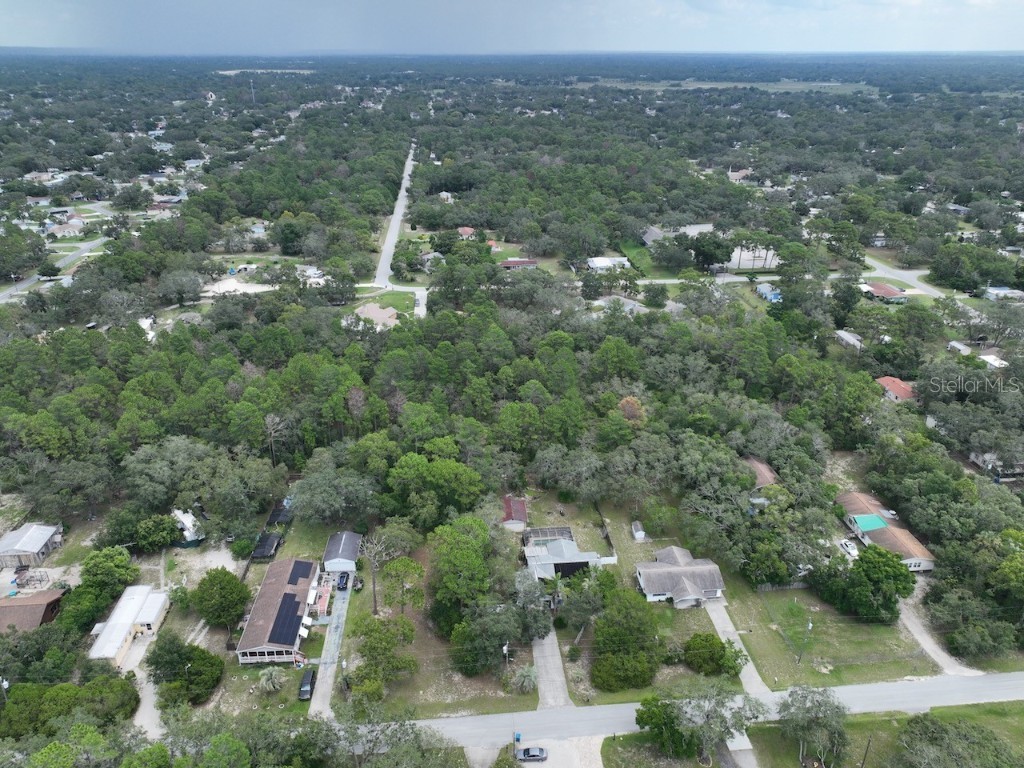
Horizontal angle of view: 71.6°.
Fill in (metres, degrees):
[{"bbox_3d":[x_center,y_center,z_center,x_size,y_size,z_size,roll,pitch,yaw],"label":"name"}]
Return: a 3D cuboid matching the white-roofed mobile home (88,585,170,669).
[{"bbox_3d":[-67.966,43.109,127.618,8.500,3.000,17.600,-3,25,-6],"label":"white-roofed mobile home"}]

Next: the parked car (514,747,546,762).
[{"bbox_3d":[2.980,54.669,104.969,4.720,1.450,1.830,-2,25,-4],"label":"parked car"}]

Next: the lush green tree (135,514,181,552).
[{"bbox_3d":[-73.600,31.540,147.836,8.100,7.200,8.000,-2,25,-5],"label":"lush green tree"}]

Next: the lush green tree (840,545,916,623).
[{"bbox_3d":[66.000,37.078,129.224,11.200,13.000,11.200,-2,25,-5],"label":"lush green tree"}]

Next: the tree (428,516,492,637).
[{"bbox_3d":[-9.000,34.294,125.155,11.000,21.500,11.500,-2,25,-5],"label":"tree"}]

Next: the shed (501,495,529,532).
[{"bbox_3d":[0.300,28.837,157.705,5.000,3.100,8.000,-1,25,-3],"label":"shed"}]

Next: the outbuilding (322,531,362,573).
[{"bbox_3d":[-34.499,34.385,145.612,6.300,3.400,8.500,-1,25,-3],"label":"outbuilding"}]

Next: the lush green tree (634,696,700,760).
[{"bbox_3d":[22.600,50.968,104.593,8.600,8.800,8.600,-2,25,-5],"label":"lush green tree"}]

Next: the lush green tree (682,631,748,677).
[{"bbox_3d":[33.800,45.789,119.616,9.800,5.400,8.000,-2,25,-5],"label":"lush green tree"}]

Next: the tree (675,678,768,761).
[{"bbox_3d":[30.000,50.504,103.933,13.000,10.200,12.200,-2,25,-5],"label":"tree"}]

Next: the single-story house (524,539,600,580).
[{"bbox_3d":[10.000,35.953,141.733,14.800,4.400,11.800,-2,25,-5],"label":"single-story house"}]

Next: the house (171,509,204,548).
[{"bbox_3d":[-69.600,31.304,152.807,5.200,3.400,10.500,-17,30,-32],"label":"house"}]

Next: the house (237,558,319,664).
[{"bbox_3d":[-42.314,41.078,130.628,9.400,4.100,22.500,-1,25,-3],"label":"house"}]

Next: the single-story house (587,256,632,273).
[{"bbox_3d":[46.100,-56.813,338.142,19.000,3.800,12.500,-3,25,-5],"label":"single-story house"}]

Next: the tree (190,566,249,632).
[{"bbox_3d":[-51.300,39.010,125.934,9.200,12.300,9.200,-2,25,-5],"label":"tree"}]

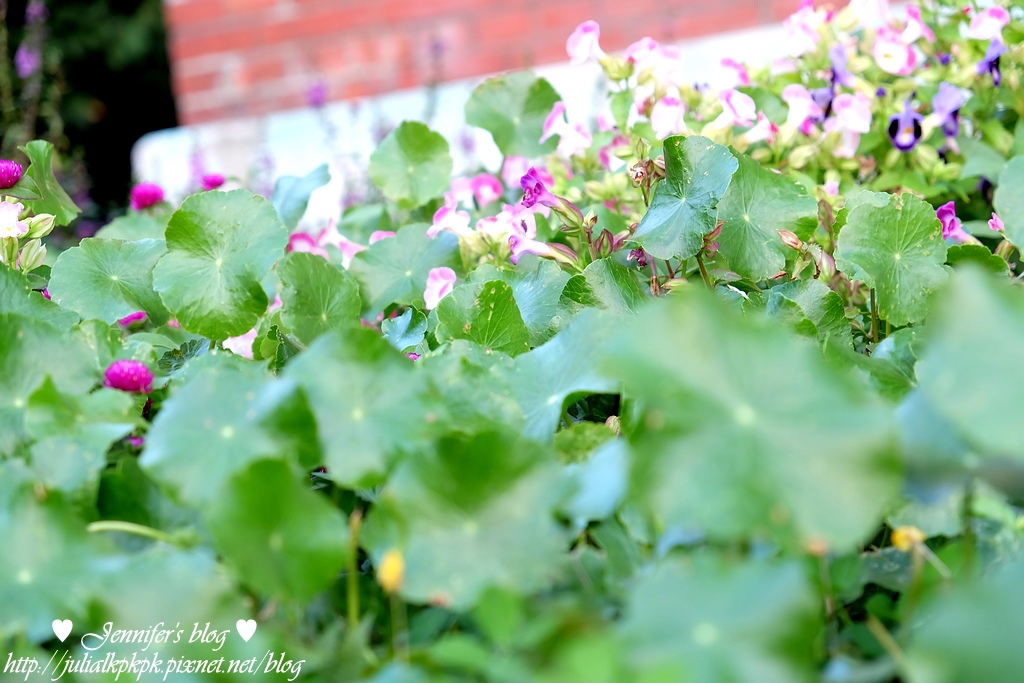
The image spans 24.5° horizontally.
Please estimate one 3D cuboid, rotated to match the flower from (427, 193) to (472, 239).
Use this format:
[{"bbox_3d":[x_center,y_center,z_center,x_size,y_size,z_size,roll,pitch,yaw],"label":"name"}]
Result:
[{"bbox_3d":[-0.036,-0.074,1.380,0.026,0.027,0.024,8,19,41],"label":"flower"}]

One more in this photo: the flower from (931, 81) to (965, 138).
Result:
[{"bbox_3d":[0.293,-0.156,1.590,0.024,0.036,0.022,-12,11,-27],"label":"flower"}]

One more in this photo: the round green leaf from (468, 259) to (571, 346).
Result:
[{"bbox_3d":[0.004,-0.022,1.400,0.062,0.055,0.024,-7,-19,4],"label":"round green leaf"}]

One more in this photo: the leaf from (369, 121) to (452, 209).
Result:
[{"bbox_3d":[-0.067,-0.116,1.550,0.055,0.058,0.014,-5,-14,-1],"label":"leaf"}]

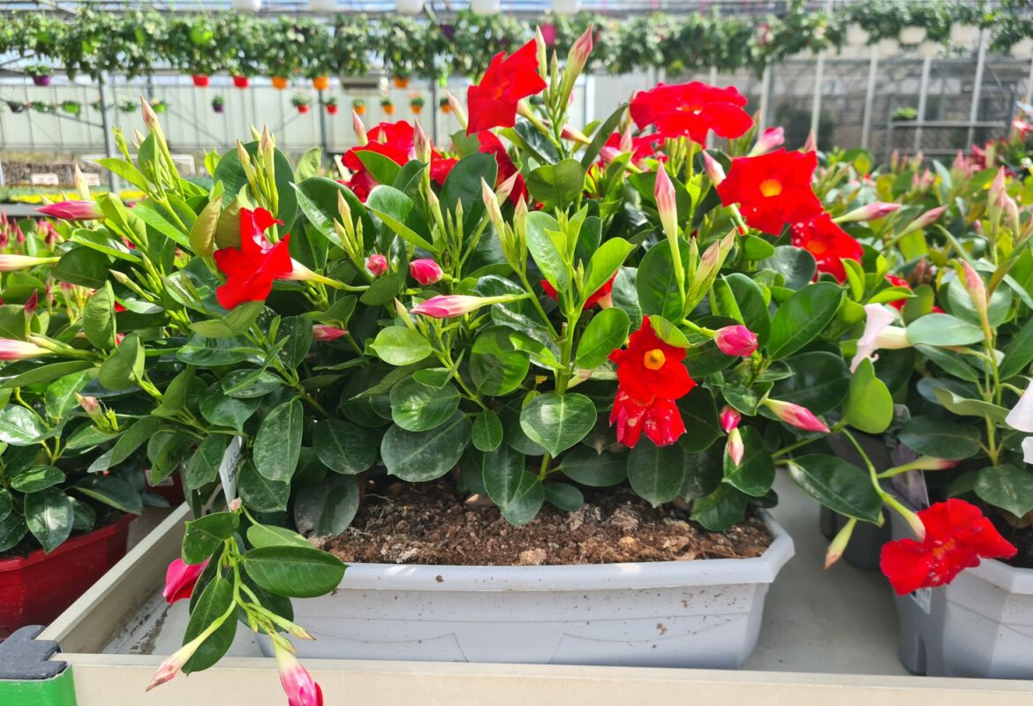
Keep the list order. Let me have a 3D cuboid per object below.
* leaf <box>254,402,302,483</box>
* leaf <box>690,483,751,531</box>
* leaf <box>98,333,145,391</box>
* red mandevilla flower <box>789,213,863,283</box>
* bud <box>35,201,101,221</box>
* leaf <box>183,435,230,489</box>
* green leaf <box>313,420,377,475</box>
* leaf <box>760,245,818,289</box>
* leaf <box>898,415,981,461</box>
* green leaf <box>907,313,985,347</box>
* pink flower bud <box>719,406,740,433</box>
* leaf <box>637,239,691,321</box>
[{"bbox_3d":[-0.185,0.069,0.600,0.038,0.065,0.013,5,-22,8],"label":"leaf"},{"bbox_3d":[0.172,0.129,0.655,0.055,0.014,0.040,-32,56,-16],"label":"leaf"},{"bbox_3d":[-0.297,0.006,0.585,0.034,0.046,0.016,-33,-25,30],"label":"leaf"},{"bbox_3d":[0.292,-0.098,0.730,0.072,0.070,0.040,1,3,24],"label":"red mandevilla flower"},{"bbox_3d":[-0.357,-0.114,0.620,0.056,0.016,0.016,3,0,-11],"label":"bud"},{"bbox_3d":[-0.308,0.108,0.770,0.046,0.062,0.016,16,-13,19],"label":"leaf"},{"bbox_3d":[-0.165,0.091,0.750,0.062,0.066,0.018,-25,-24,-12],"label":"green leaf"},{"bbox_3d":[0.241,-0.076,0.690,0.054,0.044,0.018,-3,-31,15],"label":"leaf"},{"bbox_3d":[0.370,0.074,0.680,0.073,0.015,0.045,-4,51,4],"label":"leaf"},{"bbox_3d":[0.343,-0.018,0.620,0.064,0.012,0.037,5,42,-8],"label":"green leaf"},{"bbox_3d":[0.168,0.052,0.610,0.017,0.019,0.026,3,31,5],"label":"pink flower bud"},{"bbox_3d":[0.130,-0.064,0.680,0.050,0.072,0.018,9,-15,2],"label":"leaf"}]

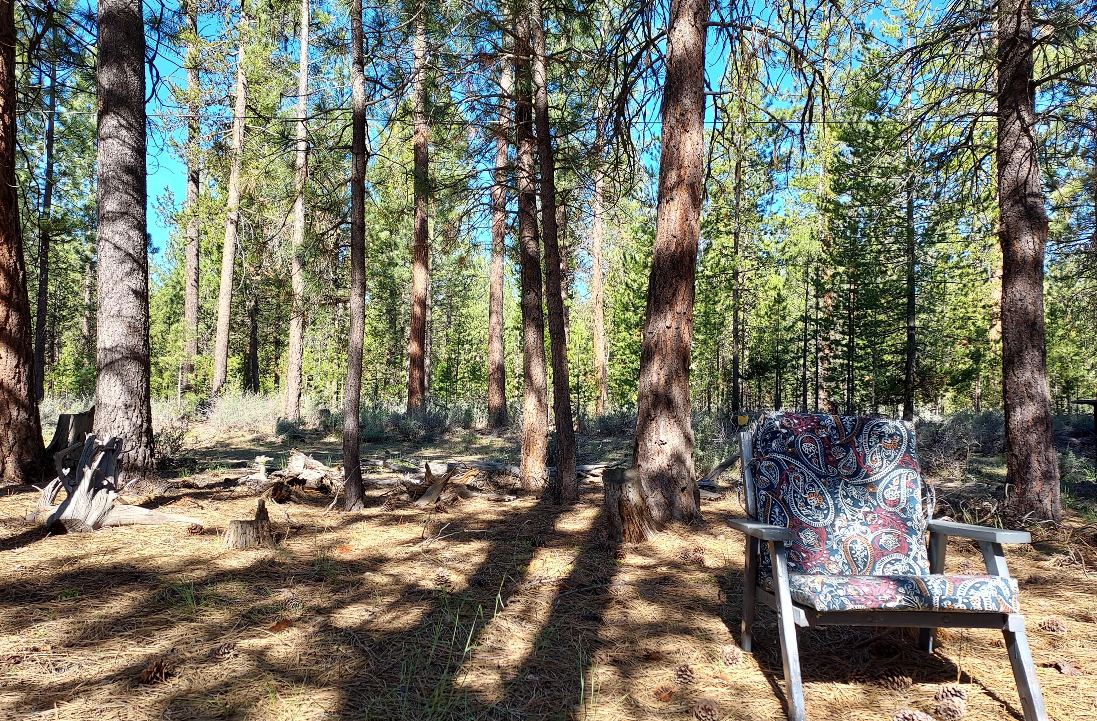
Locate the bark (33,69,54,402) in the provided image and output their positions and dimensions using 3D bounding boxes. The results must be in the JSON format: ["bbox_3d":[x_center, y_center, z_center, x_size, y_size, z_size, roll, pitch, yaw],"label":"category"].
[{"bbox_3d":[-13.949,-3.372,21.000,0.420,9.500,0.380,1,-2,-34],"label":"bark"}]

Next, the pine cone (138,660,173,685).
[{"bbox_3d":[-1.311,1.039,2.538,0.108,0.068,0.080,1,-2,-27],"label":"pine cone"}]

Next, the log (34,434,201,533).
[{"bbox_3d":[-3.063,0.835,5.400,1.150,0.640,0.620,1,-2,-29],"label":"log"}]

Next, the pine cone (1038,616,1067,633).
[{"bbox_3d":[2.035,1.062,3.067,0.110,0.058,0.080,-1,-2,33],"label":"pine cone"}]

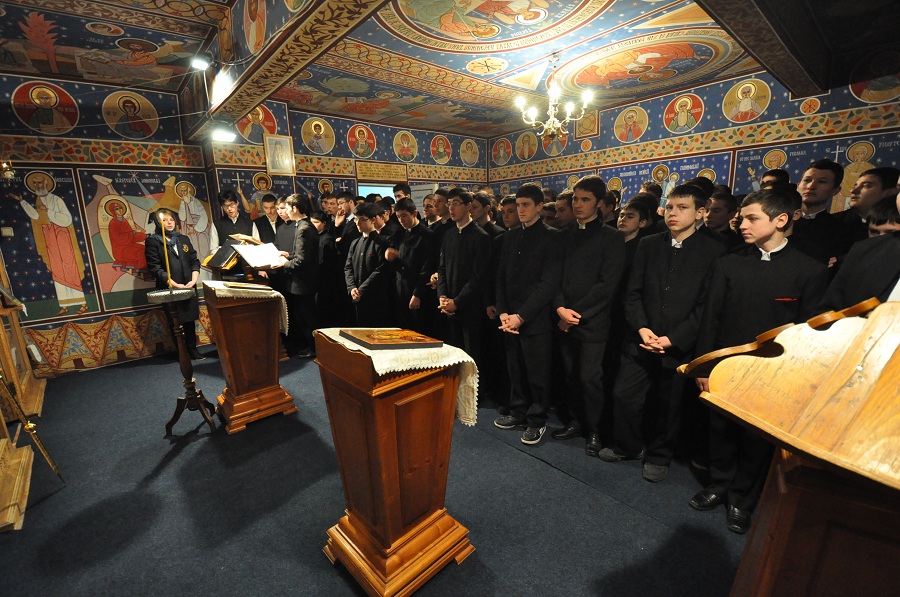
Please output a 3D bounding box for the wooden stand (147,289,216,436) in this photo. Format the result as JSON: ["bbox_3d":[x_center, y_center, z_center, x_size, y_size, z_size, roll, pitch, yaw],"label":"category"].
[{"bbox_3d":[-1.946,0.463,2.735,0.400,1.050,0.400,-10,15,-36],"label":"wooden stand"}]

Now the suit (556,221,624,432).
[{"bbox_3d":[0.900,0.240,2.458,0.350,1.460,0.470,-14,18,-42],"label":"suit"}]

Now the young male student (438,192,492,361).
[{"bbox_3d":[0.123,-0.003,3.090,0.480,1.734,0.370,7,14,35],"label":"young male student"}]

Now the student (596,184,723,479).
[{"bbox_3d":[1.255,0.230,2.175,0.390,1.691,0.500,-12,17,-38],"label":"student"}]

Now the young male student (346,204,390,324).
[{"bbox_3d":[-0.784,-0.064,3.598,0.470,1.682,0.360,4,13,25],"label":"young male student"}]

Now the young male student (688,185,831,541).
[{"bbox_3d":[1.440,0.330,1.821,0.360,1.649,0.500,-12,17,-38],"label":"young male student"}]

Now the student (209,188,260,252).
[{"bbox_3d":[-2.371,-0.304,4.183,0.500,1.780,0.340,-9,14,-31],"label":"student"}]

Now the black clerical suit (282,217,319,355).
[{"bbox_3d":[-1.689,-0.110,4.241,0.380,1.500,0.470,-7,14,-22],"label":"black clerical suit"}]

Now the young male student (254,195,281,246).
[{"bbox_3d":[-2.061,-0.297,4.508,0.500,1.821,0.340,-9,15,-30],"label":"young male student"}]

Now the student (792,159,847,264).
[{"bbox_3d":[2.072,0.117,2.279,0.340,1.820,0.500,-12,17,-38],"label":"student"}]

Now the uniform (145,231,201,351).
[{"bbox_3d":[-3.083,-0.079,4.287,0.520,1.399,0.330,-12,16,-42],"label":"uniform"}]

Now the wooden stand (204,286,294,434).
[{"bbox_3d":[-1.604,0.391,2.979,0.510,1.080,0.510,-12,16,-42],"label":"wooden stand"}]

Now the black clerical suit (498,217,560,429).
[{"bbox_3d":[0.519,0.205,2.605,0.480,1.451,0.350,9,15,39],"label":"black clerical suit"}]

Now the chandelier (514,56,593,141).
[{"bbox_3d":[0.922,-1.793,3.329,0.660,0.720,0.660,-1,12,0],"label":"chandelier"}]

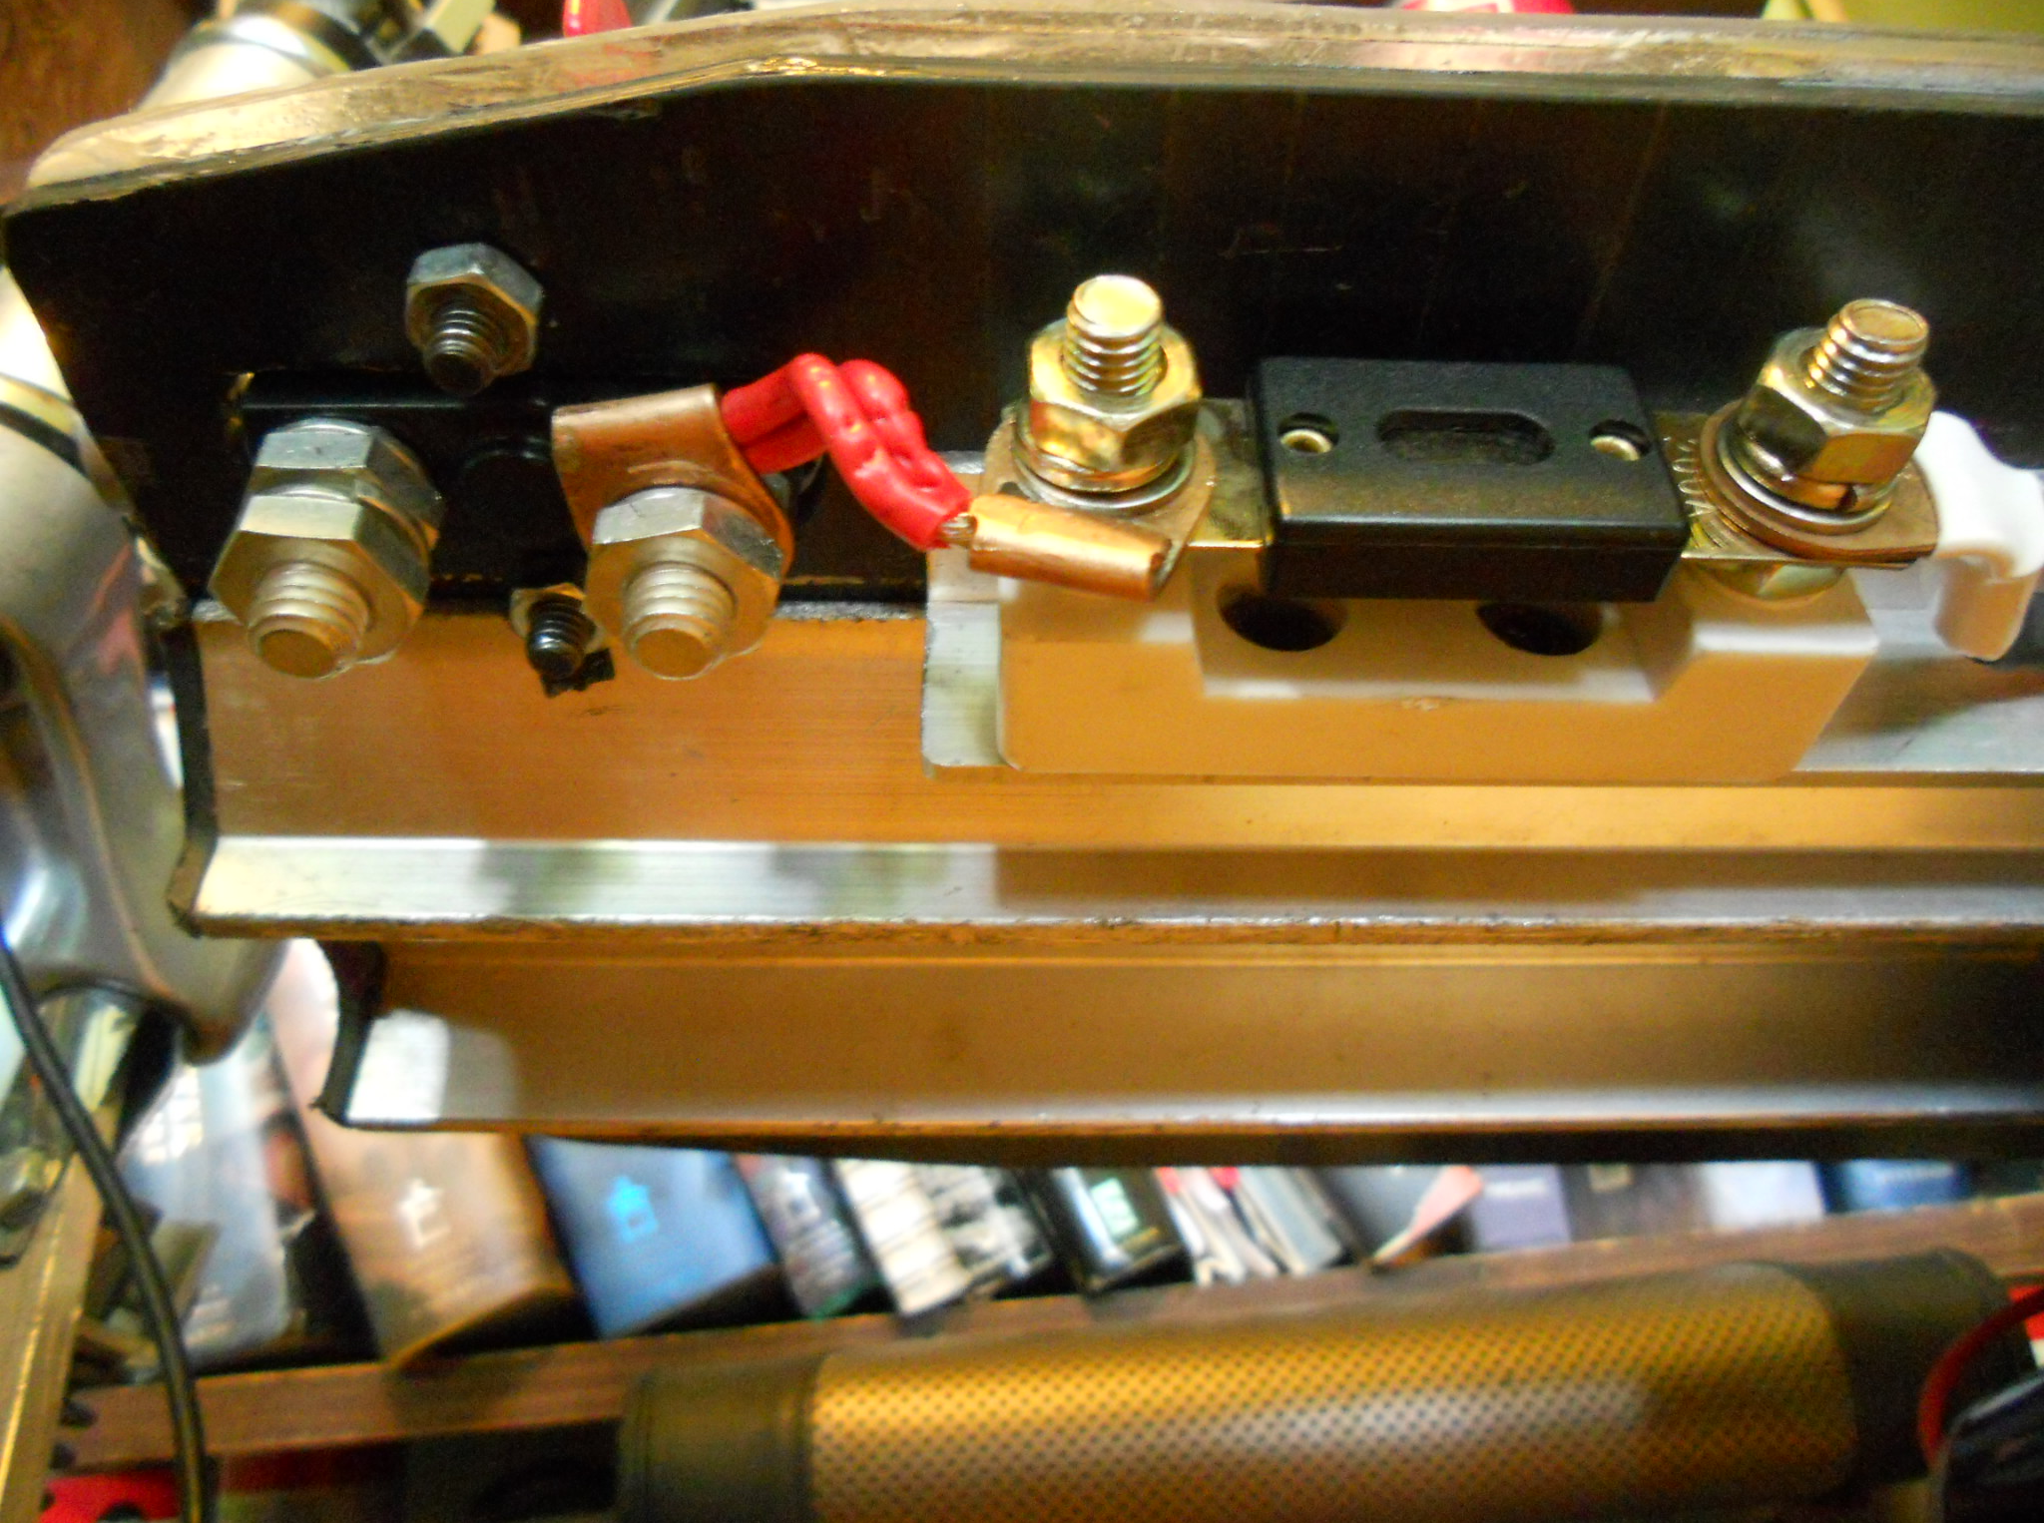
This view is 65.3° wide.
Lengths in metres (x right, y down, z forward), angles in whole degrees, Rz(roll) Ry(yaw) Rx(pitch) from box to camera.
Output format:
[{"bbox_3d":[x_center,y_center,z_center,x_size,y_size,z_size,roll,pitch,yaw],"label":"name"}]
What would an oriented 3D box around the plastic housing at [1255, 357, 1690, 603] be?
[{"bbox_3d":[0.038,-0.025,0.140,0.034,0.022,0.009,1,-39,-1],"label":"plastic housing"}]

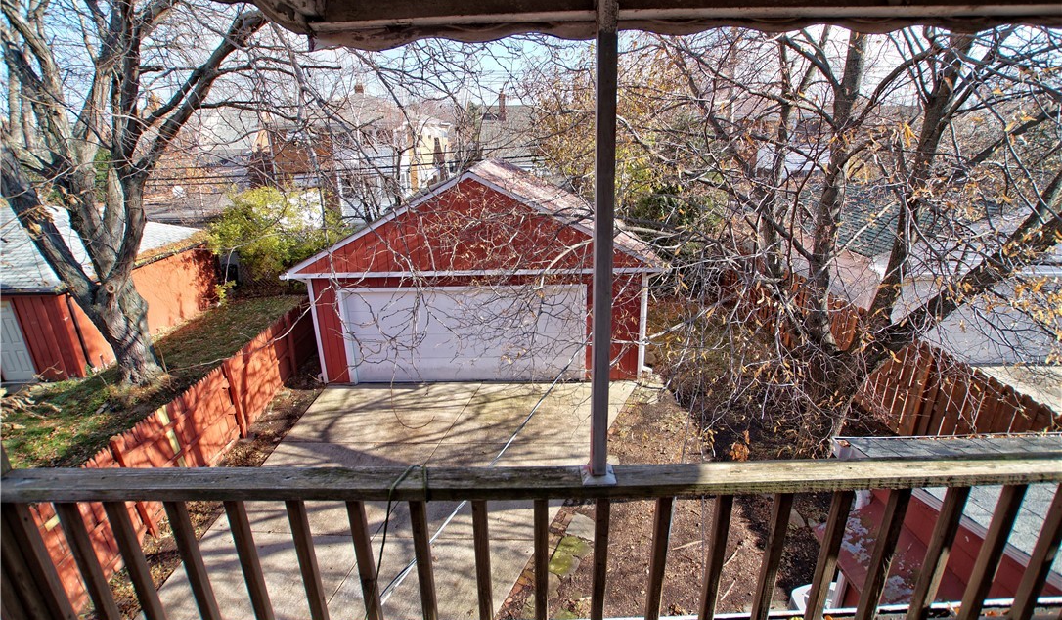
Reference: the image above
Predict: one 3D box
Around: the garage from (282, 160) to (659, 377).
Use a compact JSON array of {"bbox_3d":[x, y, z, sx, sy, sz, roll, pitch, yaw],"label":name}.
[{"bbox_3d":[-1.065,-1.591,12.414,7.550,4.430,6.400,-1,20,1],"label":"garage"}]

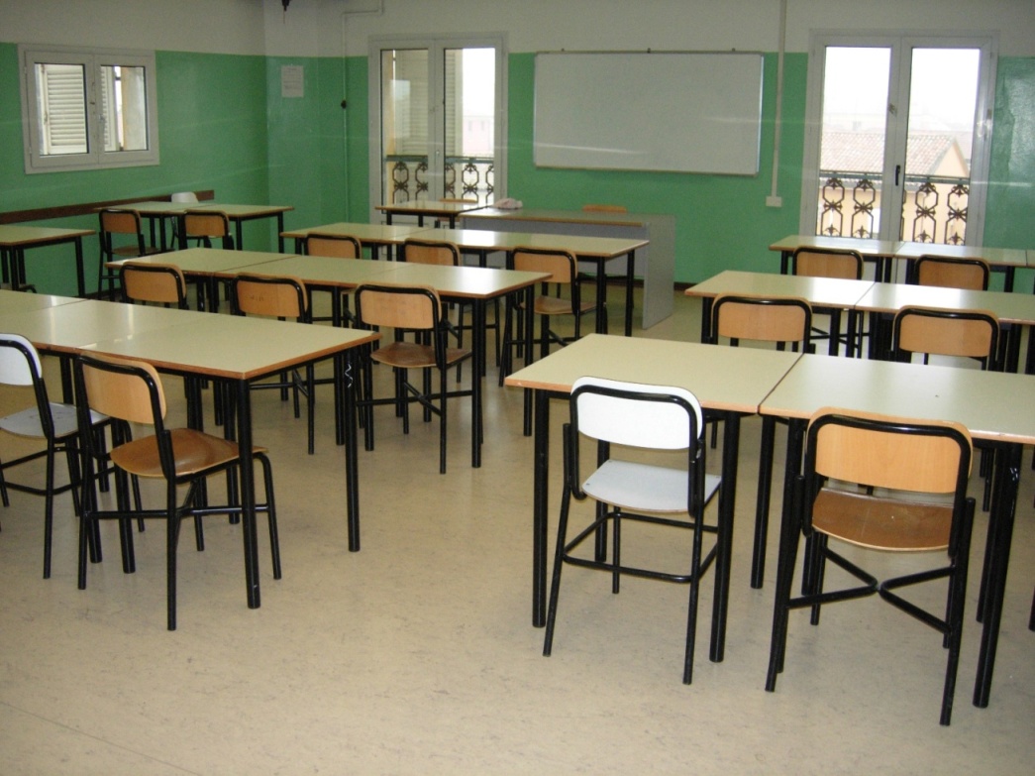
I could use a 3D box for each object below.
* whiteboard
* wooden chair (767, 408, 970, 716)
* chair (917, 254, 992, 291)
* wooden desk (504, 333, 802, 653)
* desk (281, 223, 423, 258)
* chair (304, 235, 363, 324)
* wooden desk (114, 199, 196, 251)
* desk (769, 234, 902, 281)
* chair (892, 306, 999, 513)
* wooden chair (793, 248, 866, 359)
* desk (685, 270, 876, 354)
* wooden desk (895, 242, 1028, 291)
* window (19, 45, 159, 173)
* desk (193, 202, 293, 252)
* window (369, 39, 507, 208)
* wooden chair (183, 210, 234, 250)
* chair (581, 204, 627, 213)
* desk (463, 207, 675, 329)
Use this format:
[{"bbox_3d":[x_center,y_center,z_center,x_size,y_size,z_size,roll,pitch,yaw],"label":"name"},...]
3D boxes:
[{"bbox_3d":[1.069,-2.346,9.147,2.000,1.000,0.040,7,16,23],"label":"whiteboard"},{"bbox_3d":[0.964,0.397,2.839,0.480,0.788,0.490,7,16,24],"label":"wooden chair"},{"bbox_3d":[2.377,-0.366,5.949,0.480,0.788,0.490,6,15,20],"label":"chair"},{"bbox_3d":[0.426,0.307,3.242,0.707,0.768,0.687,7,16,23],"label":"wooden desk"},{"bbox_3d":[-0.983,-0.604,6.777,0.707,0.768,0.687,7,16,23],"label":"desk"},{"bbox_3d":[-1.047,-0.581,6.646,0.480,0.788,0.490,6,15,21],"label":"chair"},{"bbox_3d":[-2.863,-1.077,8.633,0.707,0.768,0.687,6,15,21],"label":"wooden desk"},{"bbox_3d":[1.887,-0.475,6.388,0.700,0.760,0.700,7,16,24],"label":"desk"},{"bbox_3d":[1.690,0.035,4.314,0.480,0.788,0.490,6,15,20],"label":"chair"},{"bbox_3d":[1.804,-0.448,6.233,0.460,0.780,0.480,7,15,23],"label":"wooden chair"},{"bbox_3d":[1.158,-0.075,4.753,0.700,0.760,0.700,7,16,24],"label":"desk"},{"bbox_3d":[2.495,-0.394,6.120,0.700,0.760,0.700,7,16,24],"label":"wooden desk"},{"bbox_3d":[-3.299,-2.163,8.349,0.100,0.940,1.400,7,16,23],"label":"window"},{"bbox_3d":[-2.233,-1.014,8.379,0.707,0.768,0.687,6,15,21],"label":"desk"},{"bbox_3d":[-0.750,-2.177,10.086,1.390,2.180,0.110,7,16,23],"label":"window"},{"bbox_3d":[-2.256,-0.979,8.201,0.480,0.788,0.490,5,15,18],"label":"wooden chair"},{"bbox_3d":[0.607,-1.051,8.551,0.460,0.780,0.480,7,16,23],"label":"chair"},{"bbox_3d":[0.383,-0.933,8.120,1.460,0.756,0.710,7,15,23],"label":"desk"}]

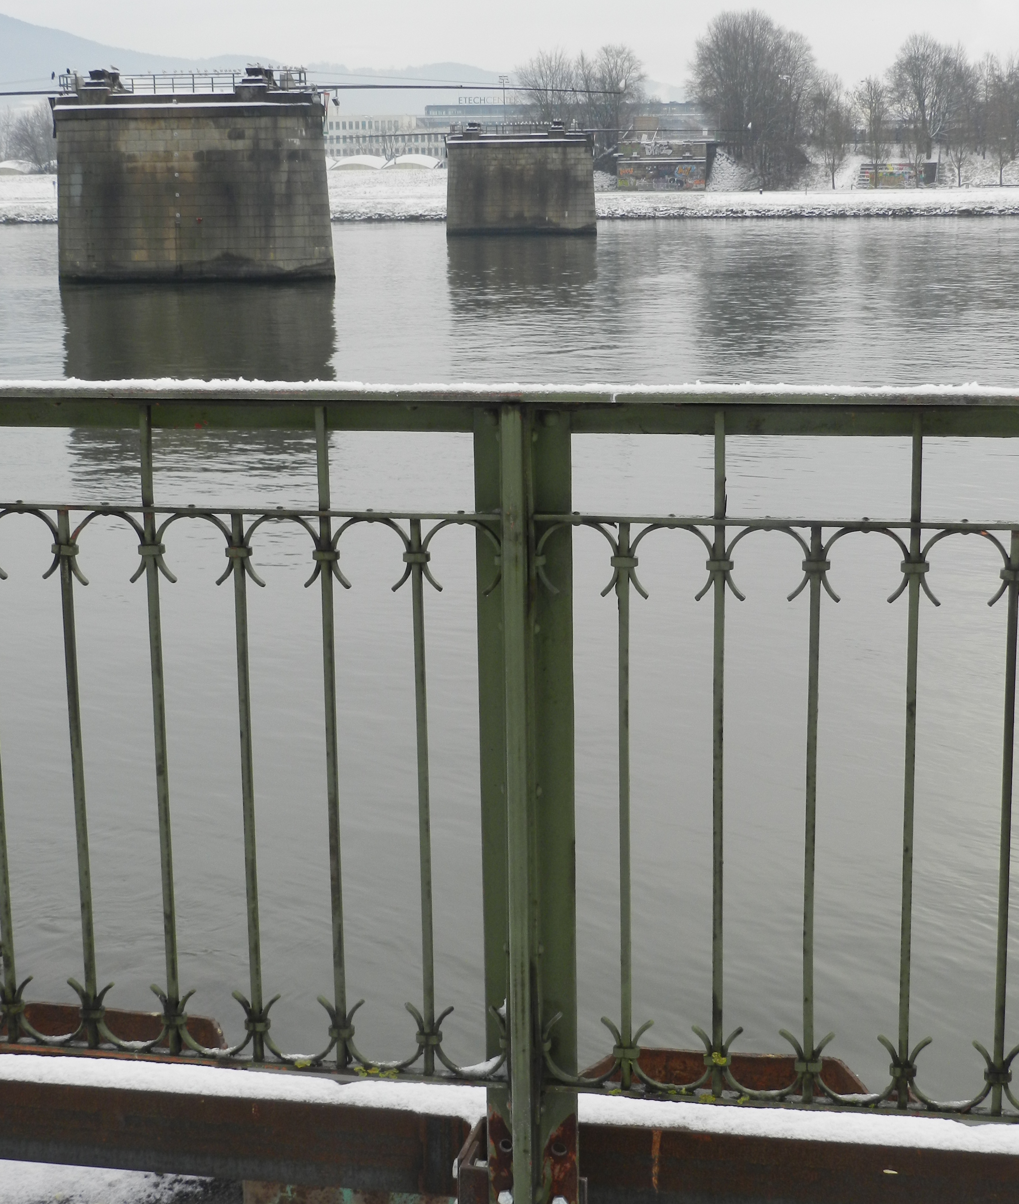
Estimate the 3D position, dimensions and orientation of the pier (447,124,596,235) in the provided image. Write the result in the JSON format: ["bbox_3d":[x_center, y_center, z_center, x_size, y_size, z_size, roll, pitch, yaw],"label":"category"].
[{"bbox_3d":[1.058,-35.926,176.337,12.000,9.250,4.200,1,12,11],"label":"pier"}]

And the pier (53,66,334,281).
[{"bbox_3d":[-13.997,-19.294,94.471,12.000,9.250,4.200,1,12,11],"label":"pier"}]

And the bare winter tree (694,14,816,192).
[{"bbox_3d":[33.257,-68.689,284.000,16.074,23.232,15.000,-1,11,0],"label":"bare winter tree"}]

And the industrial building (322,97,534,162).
[{"bbox_3d":[-21.329,-123.201,550.000,58.093,19.926,32.000,-2,11,-7],"label":"industrial building"}]

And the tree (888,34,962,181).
[{"bbox_3d":[56.606,-67.436,283.000,9.637,18.992,10.000,-1,11,0],"label":"tree"}]

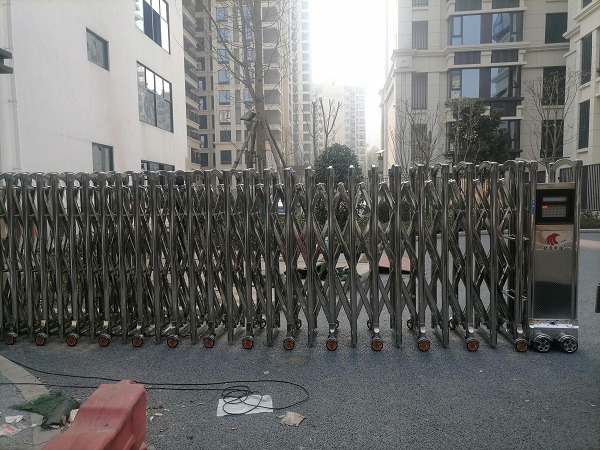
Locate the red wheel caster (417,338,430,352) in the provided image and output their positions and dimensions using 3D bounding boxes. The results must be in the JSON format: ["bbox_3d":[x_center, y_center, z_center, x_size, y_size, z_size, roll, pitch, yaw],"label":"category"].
[{"bbox_3d":[1.083,1.042,4.083,0.100,0.112,0.055,0,5,5],"label":"red wheel caster"}]

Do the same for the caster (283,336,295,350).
[{"bbox_3d":[-0.093,1.052,4.167,0.100,0.112,0.055,0,5,5],"label":"caster"}]

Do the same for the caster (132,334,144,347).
[{"bbox_3d":[-1.489,1.068,4.315,0.106,0.112,0.055,-1,4,5],"label":"caster"}]

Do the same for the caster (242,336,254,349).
[{"bbox_3d":[-0.464,1.060,4.221,0.106,0.112,0.055,-1,4,5],"label":"caster"}]

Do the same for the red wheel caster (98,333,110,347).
[{"bbox_3d":[-1.815,1.067,4.344,0.106,0.112,0.055,-1,4,5],"label":"red wheel caster"}]

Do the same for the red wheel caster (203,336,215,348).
[{"bbox_3d":[-0.818,1.056,4.237,0.100,0.112,0.055,0,5,5],"label":"red wheel caster"}]

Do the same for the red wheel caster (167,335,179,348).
[{"bbox_3d":[-1.167,1.066,4.284,0.106,0.112,0.055,-1,4,5],"label":"red wheel caster"}]

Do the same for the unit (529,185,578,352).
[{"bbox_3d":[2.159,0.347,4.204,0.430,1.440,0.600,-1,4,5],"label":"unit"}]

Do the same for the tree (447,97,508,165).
[{"bbox_3d":[7.050,-2.575,18.691,2.451,4.866,2.328,-1,5,0],"label":"tree"}]

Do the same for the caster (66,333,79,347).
[{"bbox_3d":[-2.107,1.065,4.342,0.100,0.112,0.055,0,5,5],"label":"caster"}]

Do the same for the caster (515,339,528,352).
[{"bbox_3d":[1.908,1.035,4.025,0.100,0.112,0.055,0,5,5],"label":"caster"}]

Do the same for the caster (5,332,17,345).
[{"bbox_3d":[-2.739,1.079,4.428,0.106,0.112,0.055,-1,4,5],"label":"caster"}]

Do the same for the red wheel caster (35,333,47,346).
[{"bbox_3d":[-2.440,1.081,4.400,0.106,0.112,0.055,-1,4,5],"label":"red wheel caster"}]

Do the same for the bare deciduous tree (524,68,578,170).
[{"bbox_3d":[8.367,-2.548,15.717,1.850,5.300,1.750,-1,4,5],"label":"bare deciduous tree"}]

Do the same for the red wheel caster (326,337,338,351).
[{"bbox_3d":[0.284,1.049,4.137,0.100,0.112,0.055,0,5,5],"label":"red wheel caster"}]

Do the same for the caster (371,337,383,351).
[{"bbox_3d":[0.678,1.045,4.109,0.100,0.112,0.055,0,5,5],"label":"caster"}]

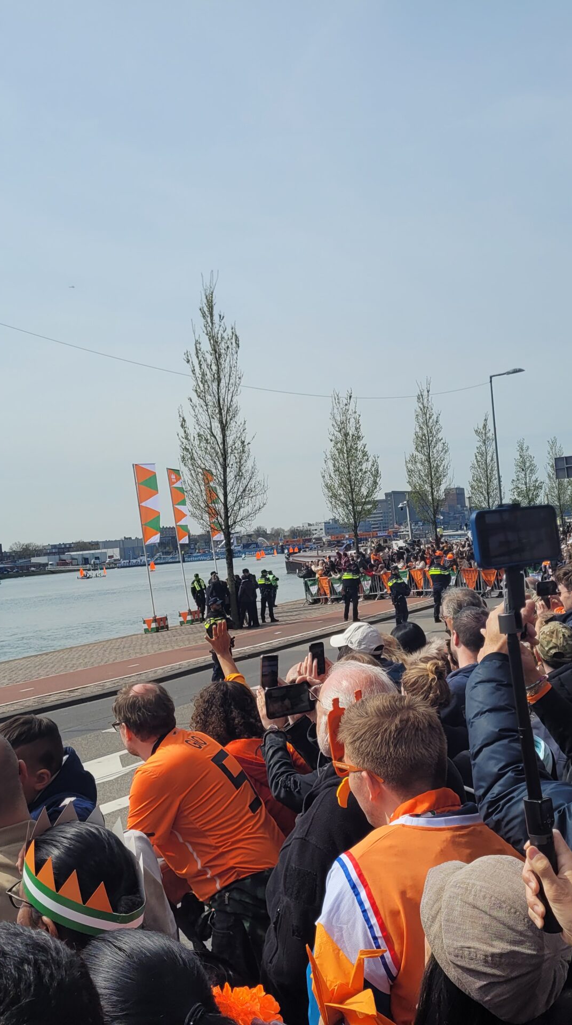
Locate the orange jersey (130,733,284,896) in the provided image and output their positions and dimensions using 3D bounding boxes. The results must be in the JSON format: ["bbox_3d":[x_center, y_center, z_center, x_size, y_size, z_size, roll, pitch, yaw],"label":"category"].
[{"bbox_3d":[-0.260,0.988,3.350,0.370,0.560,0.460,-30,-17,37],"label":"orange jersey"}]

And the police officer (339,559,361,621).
[{"bbox_3d":[1.907,2.255,29.800,0.500,1.840,0.340,-5,-2,14],"label":"police officer"}]

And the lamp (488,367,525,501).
[{"bbox_3d":[10.212,-1.718,45.621,1.650,9.250,0.350,-6,-2,26],"label":"lamp"}]

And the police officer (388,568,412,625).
[{"bbox_3d":[3.091,2.281,27.599,0.400,1.720,0.540,-4,-2,-32],"label":"police officer"}]

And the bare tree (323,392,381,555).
[{"bbox_3d":[2.815,-0.721,43.300,2.500,9.000,2.500,-5,-2,-6],"label":"bare tree"}]

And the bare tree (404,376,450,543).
[{"bbox_3d":[7.415,-1.654,53.000,2.400,10.300,2.400,-5,-2,-6],"label":"bare tree"}]

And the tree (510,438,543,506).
[{"bbox_3d":[15.747,-0.876,66.497,2.300,7.770,2.300,-5,-2,13],"label":"tree"}]

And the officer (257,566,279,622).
[{"bbox_3d":[-0.651,2.841,34.800,0.450,1.840,0.550,-5,-2,17],"label":"officer"}]

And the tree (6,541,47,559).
[{"bbox_3d":[-120.923,19.507,479.952,17.000,12.500,15.000,-5,-2,0],"label":"tree"}]

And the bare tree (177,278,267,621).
[{"bbox_3d":[-2.099,-2.028,34.200,2.800,11.600,2.800,-5,-2,-6],"label":"bare tree"}]

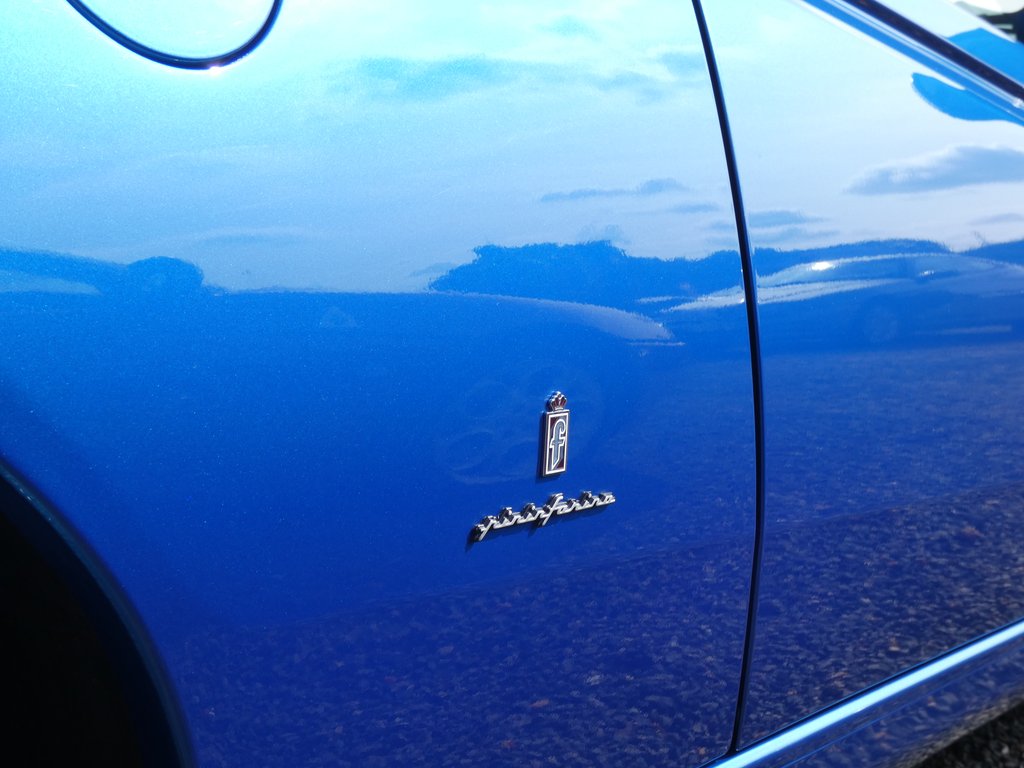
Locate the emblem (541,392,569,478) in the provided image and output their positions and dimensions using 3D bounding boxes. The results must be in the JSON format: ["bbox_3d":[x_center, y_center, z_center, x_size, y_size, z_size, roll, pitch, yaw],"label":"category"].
[{"bbox_3d":[0.027,0.031,1.020,0.004,0.053,0.019,13,16,43],"label":"emblem"}]

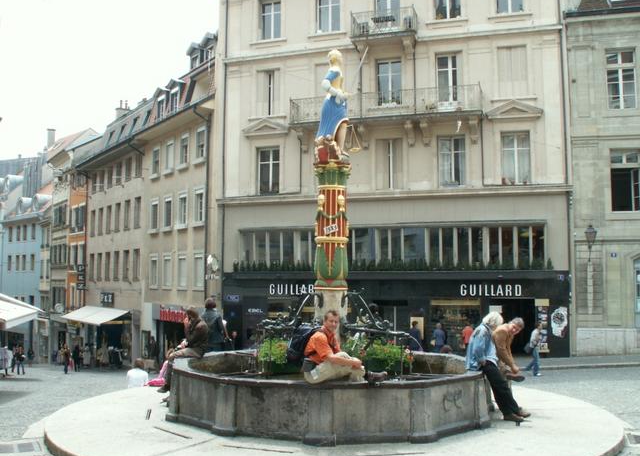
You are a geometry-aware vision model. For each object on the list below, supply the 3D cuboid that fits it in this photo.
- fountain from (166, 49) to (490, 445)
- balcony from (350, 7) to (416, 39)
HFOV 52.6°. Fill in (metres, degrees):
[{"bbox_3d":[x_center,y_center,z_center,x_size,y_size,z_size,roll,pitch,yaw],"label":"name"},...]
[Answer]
[{"bbox_3d":[0.193,-0.059,10.223,4.907,5.717,4.907,0,-6,0],"label":"fountain"},{"bbox_3d":[2.680,-8.500,27.254,2.725,1.196,1.000,-1,-6,14],"label":"balcony"}]

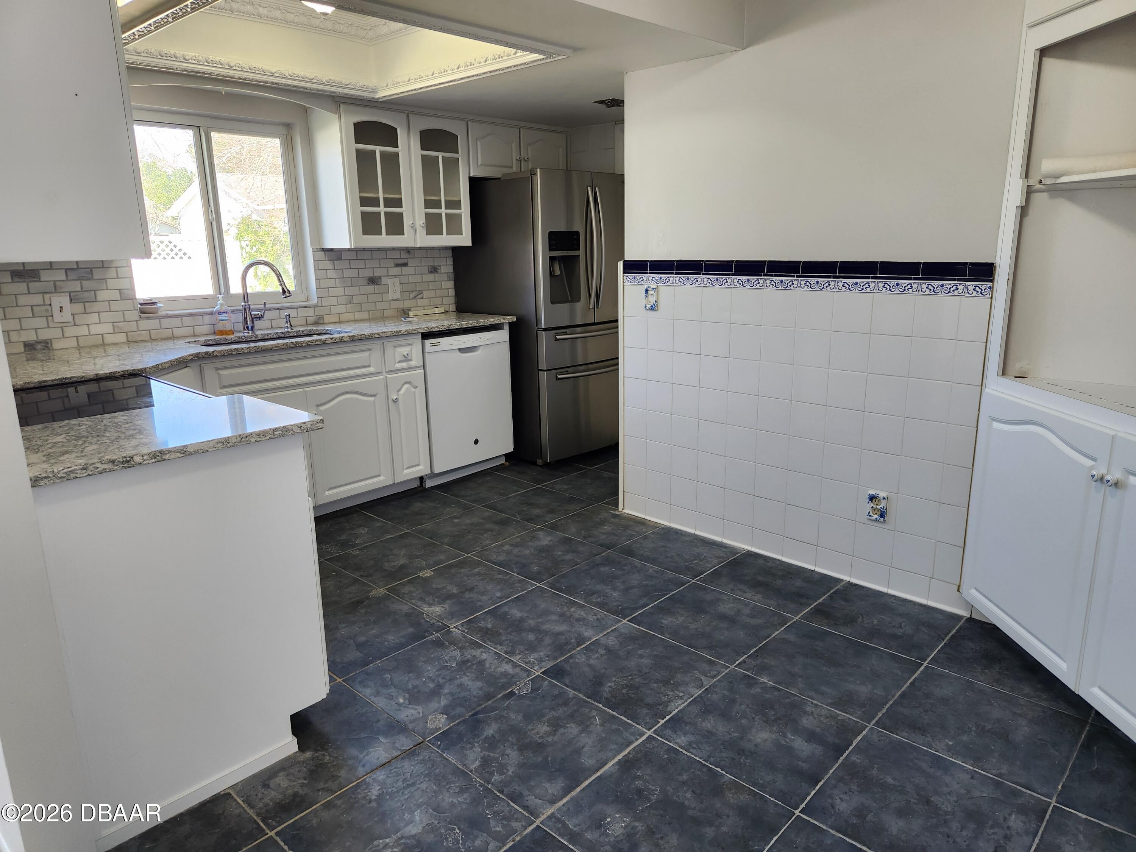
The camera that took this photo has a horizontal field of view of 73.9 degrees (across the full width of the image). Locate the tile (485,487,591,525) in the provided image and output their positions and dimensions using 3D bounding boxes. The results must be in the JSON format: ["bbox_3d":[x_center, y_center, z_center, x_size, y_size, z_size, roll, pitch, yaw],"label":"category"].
[{"bbox_3d":[-0.151,0.431,4.045,0.452,0.015,0.452,12,19,42],"label":"tile"}]

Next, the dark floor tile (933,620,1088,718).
[{"bbox_3d":[1.510,0.792,2.523,0.452,0.010,0.429,12,19,42],"label":"dark floor tile"}]

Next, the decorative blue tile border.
[{"bbox_3d":[0.851,-0.580,3.088,1.608,0.050,0.012,12,19,42],"label":"decorative blue tile border"}]

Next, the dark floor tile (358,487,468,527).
[{"bbox_3d":[-0.795,0.444,4.026,0.452,0.015,0.452,12,19,42],"label":"dark floor tile"}]

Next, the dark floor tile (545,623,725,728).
[{"bbox_3d":[0.226,0.814,2.492,0.452,0.010,0.452,12,19,42],"label":"dark floor tile"}]

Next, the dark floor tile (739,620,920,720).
[{"bbox_3d":[0.868,0.797,2.499,0.450,0.013,0.450,12,19,42],"label":"dark floor tile"}]

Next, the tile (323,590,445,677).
[{"bbox_3d":[-0.750,0.754,2.764,0.450,0.013,0.450,12,19,42],"label":"tile"}]

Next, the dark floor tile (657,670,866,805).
[{"bbox_3d":[0.557,0.882,2.178,0.450,0.013,0.450,12,19,42],"label":"dark floor tile"}]

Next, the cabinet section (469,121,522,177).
[{"bbox_3d":[-0.557,-1.692,4.683,0.333,0.319,0.431,12,19,41],"label":"cabinet section"}]

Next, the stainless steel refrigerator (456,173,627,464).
[{"bbox_3d":[-0.097,-0.734,5.003,0.860,1.763,0.910,12,19,42],"label":"stainless steel refrigerator"}]

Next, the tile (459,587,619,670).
[{"bbox_3d":[-0.108,0.744,2.794,0.452,0.015,0.452,12,19,42],"label":"tile"}]

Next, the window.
[{"bbox_3d":[-1.812,-1.083,3.879,0.080,0.925,0.920,12,19,42],"label":"window"}]

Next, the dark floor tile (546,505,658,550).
[{"bbox_3d":[0.179,0.502,3.743,0.452,0.010,0.443,12,19,42],"label":"dark floor tile"}]

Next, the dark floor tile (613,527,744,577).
[{"bbox_3d":[0.506,0.577,3.429,0.452,0.015,0.425,12,19,42],"label":"dark floor tile"}]

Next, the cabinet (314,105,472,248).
[{"bbox_3d":[-0.987,-1.397,4.323,0.325,0.724,0.823,12,19,42],"label":"cabinet"}]

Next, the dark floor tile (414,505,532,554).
[{"bbox_3d":[-0.464,0.514,3.726,0.452,0.010,0.452,12,19,42],"label":"dark floor tile"}]

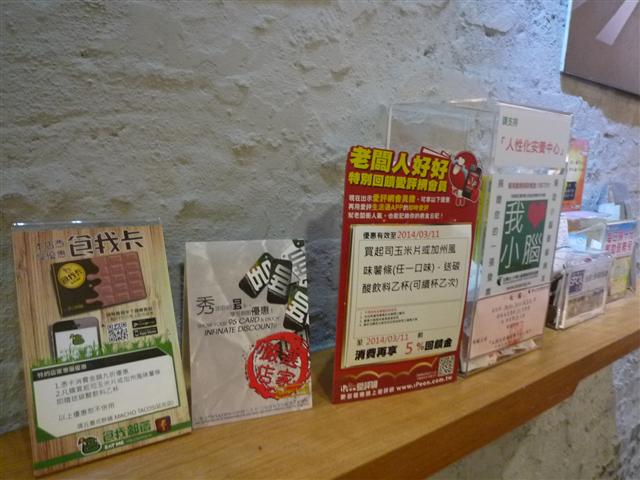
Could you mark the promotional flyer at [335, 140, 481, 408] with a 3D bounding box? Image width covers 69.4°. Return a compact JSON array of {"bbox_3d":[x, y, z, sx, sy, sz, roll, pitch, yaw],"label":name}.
[{"bbox_3d":[0.081,0.032,0.454,0.152,0.238,0.025,-1,10,-26],"label":"promotional flyer"}]

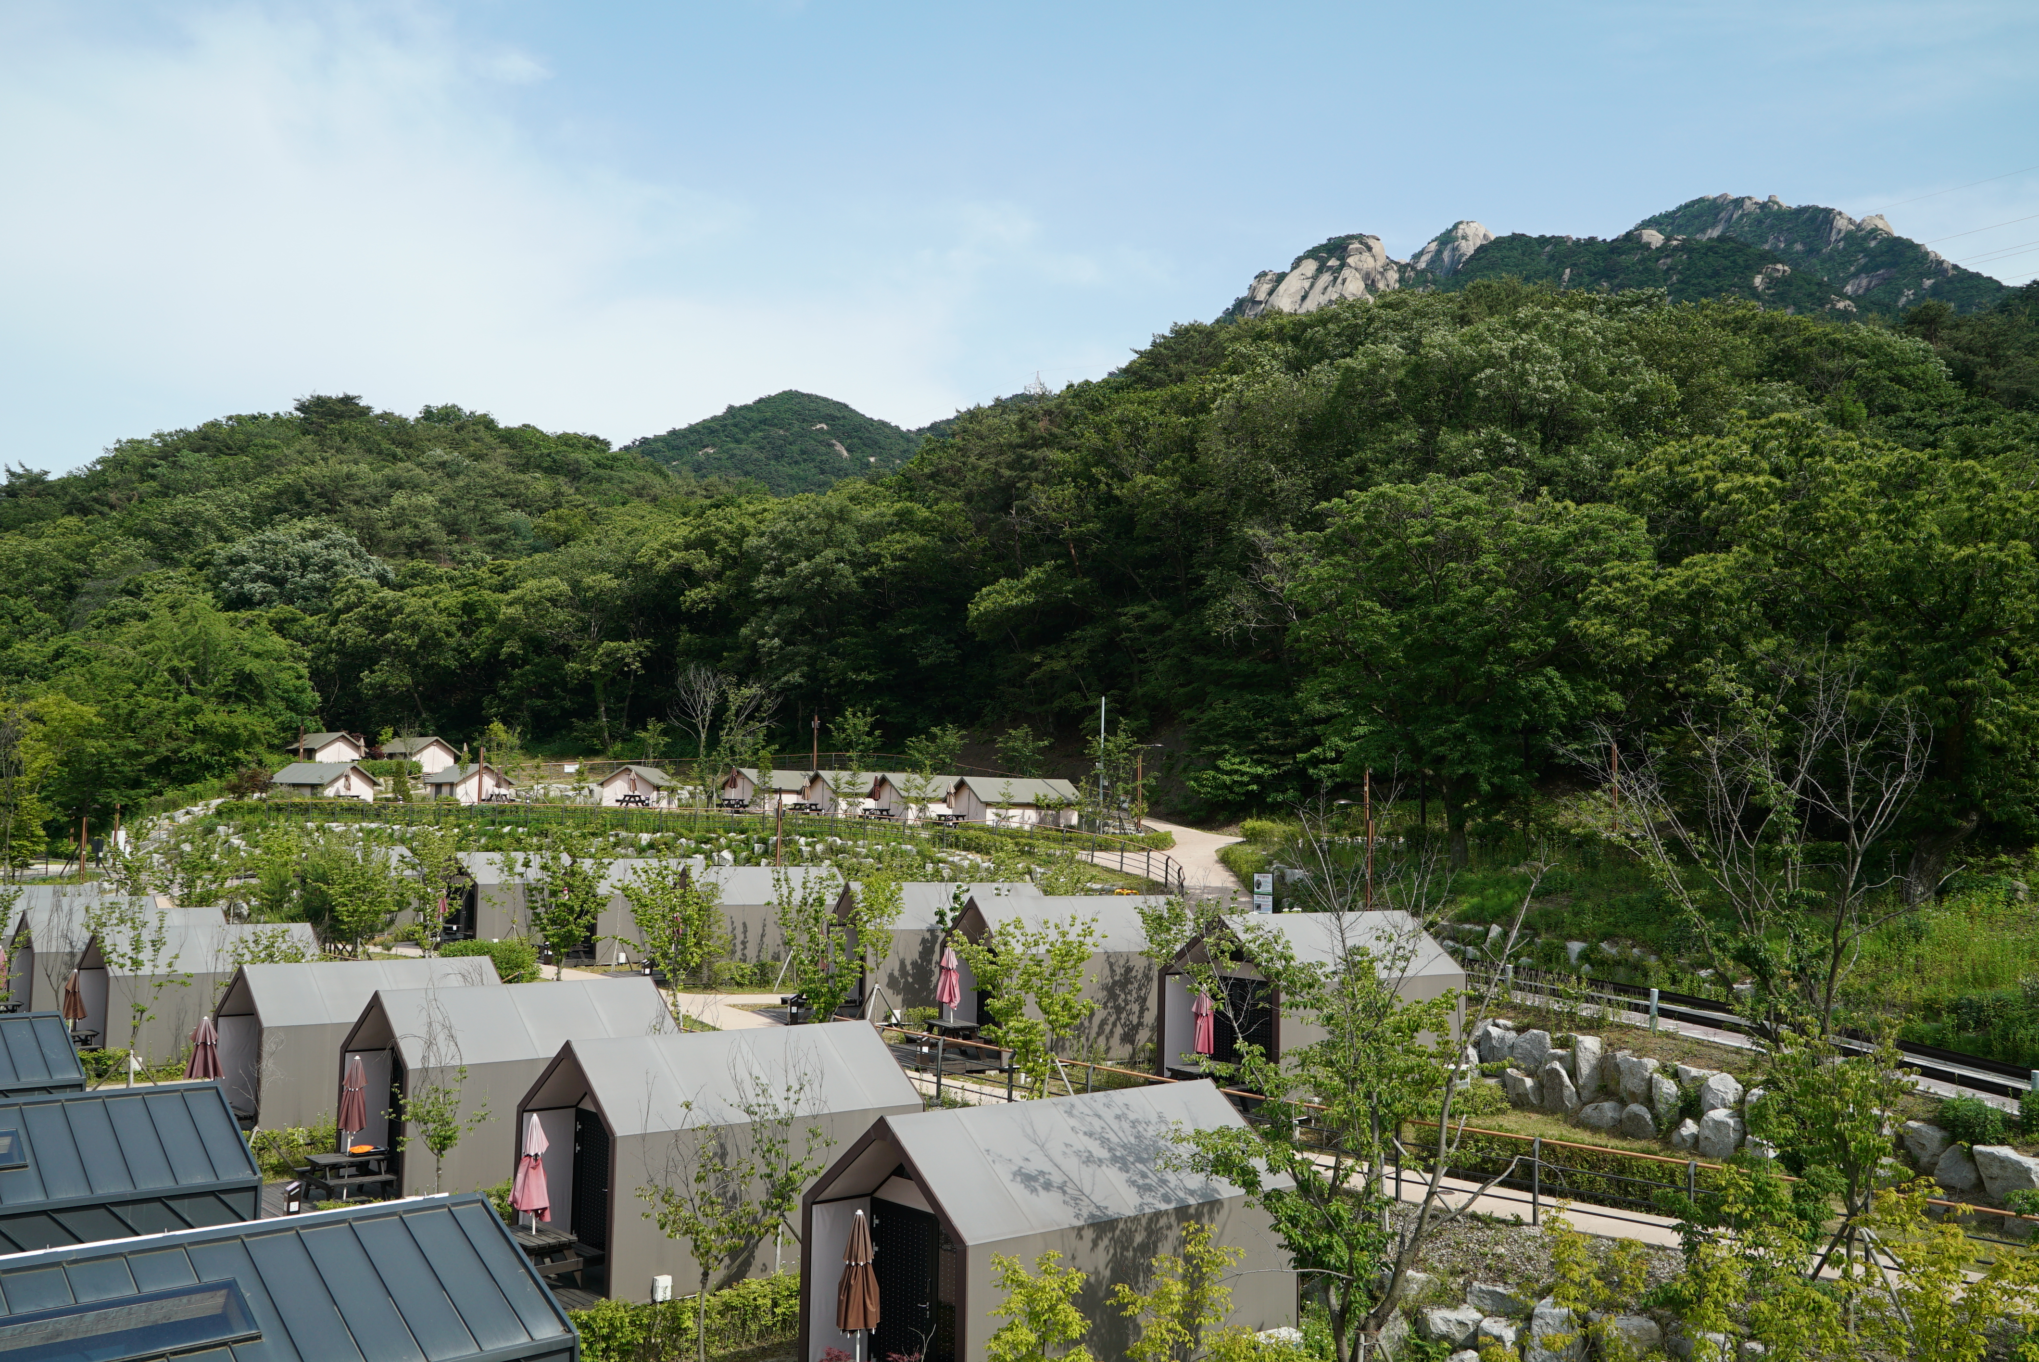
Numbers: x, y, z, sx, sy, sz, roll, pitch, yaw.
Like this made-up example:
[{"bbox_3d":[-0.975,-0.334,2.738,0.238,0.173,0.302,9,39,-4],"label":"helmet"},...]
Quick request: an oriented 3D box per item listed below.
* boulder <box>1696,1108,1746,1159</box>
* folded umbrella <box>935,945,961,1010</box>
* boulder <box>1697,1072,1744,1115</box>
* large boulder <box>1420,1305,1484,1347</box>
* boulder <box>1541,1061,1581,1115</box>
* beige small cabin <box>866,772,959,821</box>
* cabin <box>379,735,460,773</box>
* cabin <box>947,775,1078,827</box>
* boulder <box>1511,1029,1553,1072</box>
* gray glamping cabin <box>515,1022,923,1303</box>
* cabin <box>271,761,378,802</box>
[{"bbox_3d":[11.957,7.745,29.000,0.840,0.880,0.780,-1,-6,25],"label":"boulder"},{"bbox_3d":[-1.436,5.961,34.200,0.500,1.400,0.500,1,-5,0],"label":"folded umbrella"},{"bbox_3d":[12.135,7.149,29.400,0.800,0.760,0.750,-1,-6,25],"label":"boulder"},{"bbox_3d":[5.266,7.856,20.700,0.720,0.480,0.550,-1,-6,18],"label":"large boulder"},{"bbox_3d":[10.099,7.604,31.700,0.740,0.980,0.680,-1,-6,25],"label":"boulder"},{"bbox_3d":[-4.750,6.479,91.483,6.200,2.600,3.400,5,-7,-38],"label":"beige small cabin"},{"bbox_3d":[-44.127,5.571,124.804,4.400,2.750,3.873,-2,-6,32],"label":"cabin"},{"bbox_3d":[-0.207,6.519,88.711,6.400,2.750,3.873,4,-6,-32],"label":"cabin"},{"bbox_3d":[9.112,6.551,30.200,0.680,0.680,0.600,-1,-6,18],"label":"boulder"},{"bbox_3d":[-4.320,6.805,24.956,5.094,3.324,2.950,6,-7,-41],"label":"gray glamping cabin"},{"bbox_3d":[-43.068,6.548,105.297,5.700,2.750,3.873,-2,-6,33],"label":"cabin"}]

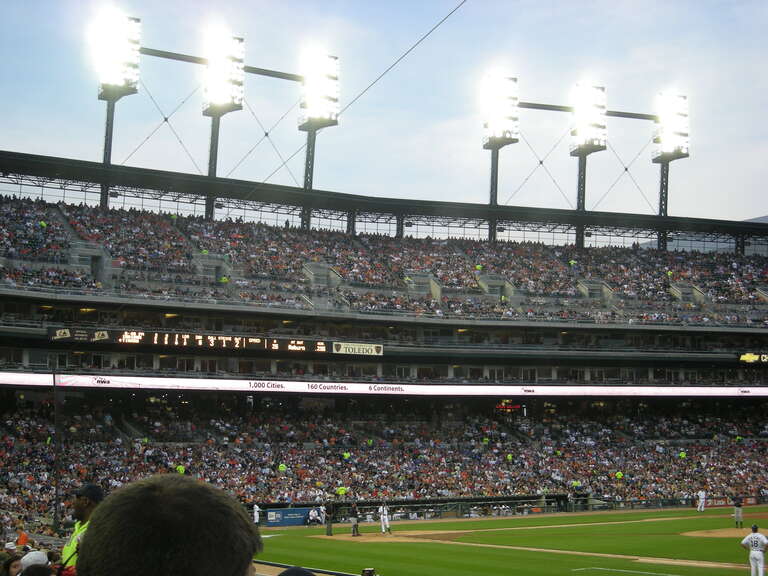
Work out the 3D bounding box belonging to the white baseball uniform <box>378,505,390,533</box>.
[{"bbox_3d":[0.027,12.524,65.100,0.620,1.500,0.450,-3,-8,11],"label":"white baseball uniform"}]

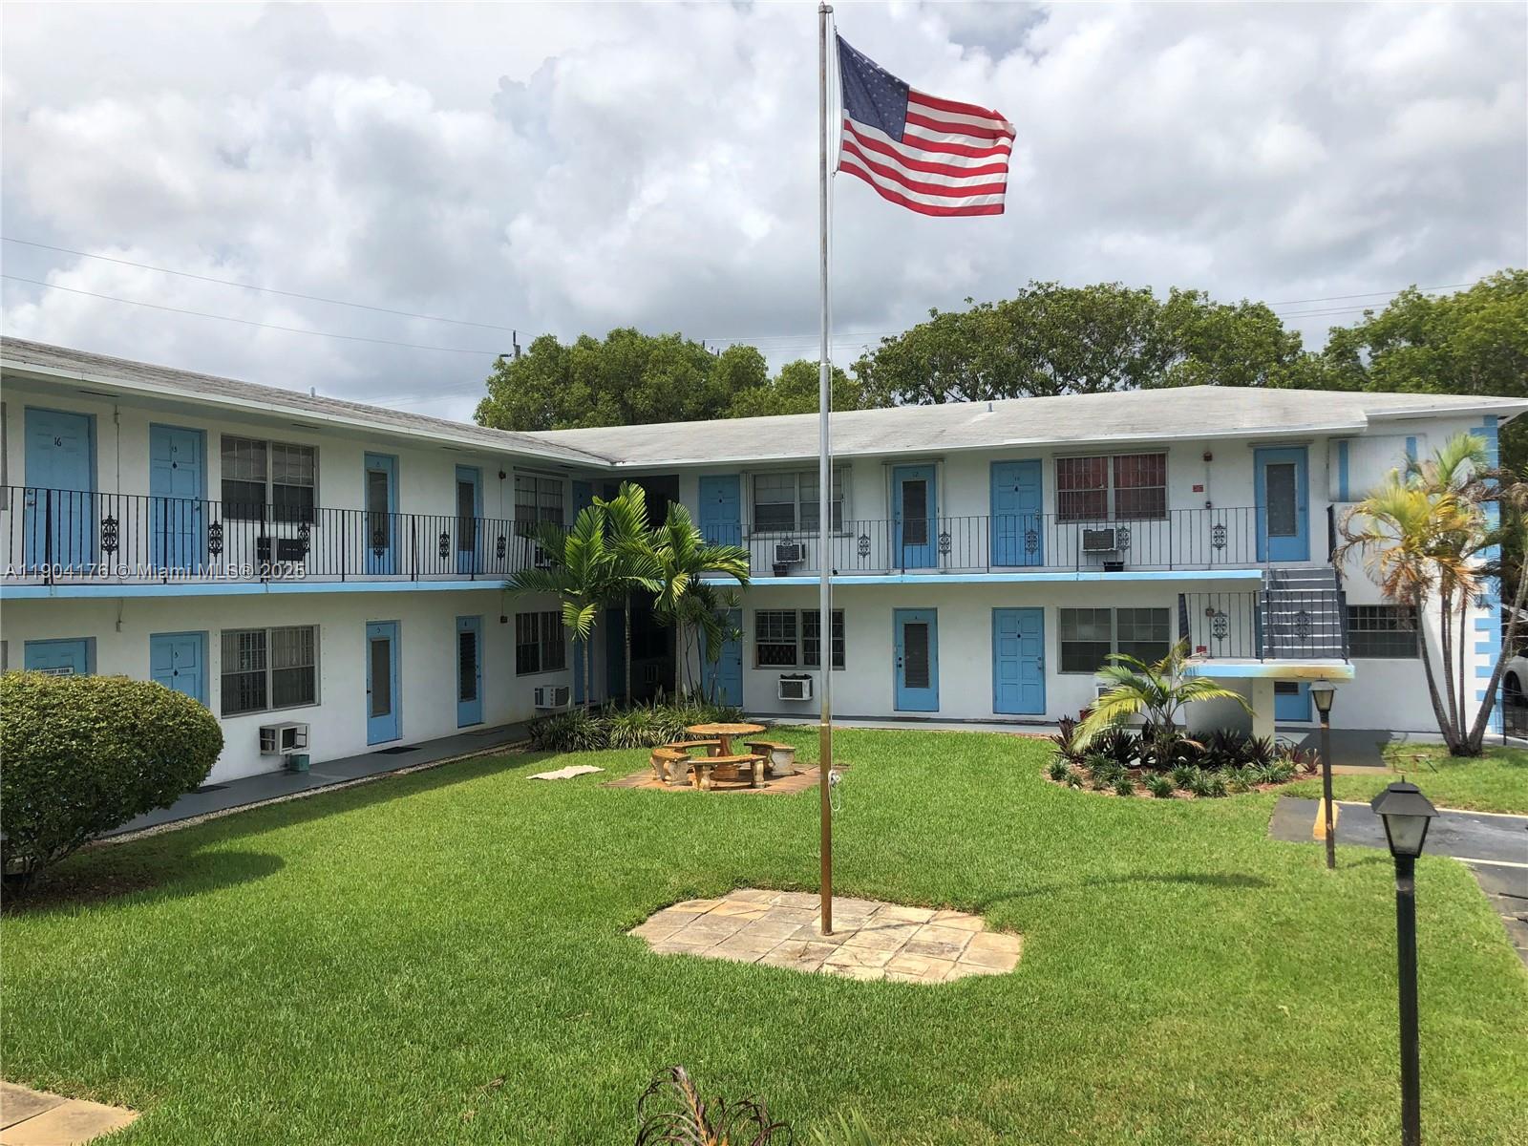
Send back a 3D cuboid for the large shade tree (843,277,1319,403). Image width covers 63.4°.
[{"bbox_3d":[9.745,-2.908,37.461,13.842,11.823,11.500,-1,0,15],"label":"large shade tree"}]

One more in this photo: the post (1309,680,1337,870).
[{"bbox_3d":[5.368,1.923,11.850,0.255,1.840,0.255,-1,0,23],"label":"post"}]

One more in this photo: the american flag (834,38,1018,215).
[{"bbox_3d":[1.276,-3.522,9.750,1.400,1.430,0.320,-1,0,0],"label":"american flag"}]

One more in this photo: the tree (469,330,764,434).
[{"bbox_3d":[-4.639,-2.427,40.963,9.741,11.184,9.200,-1,0,-6],"label":"tree"}]

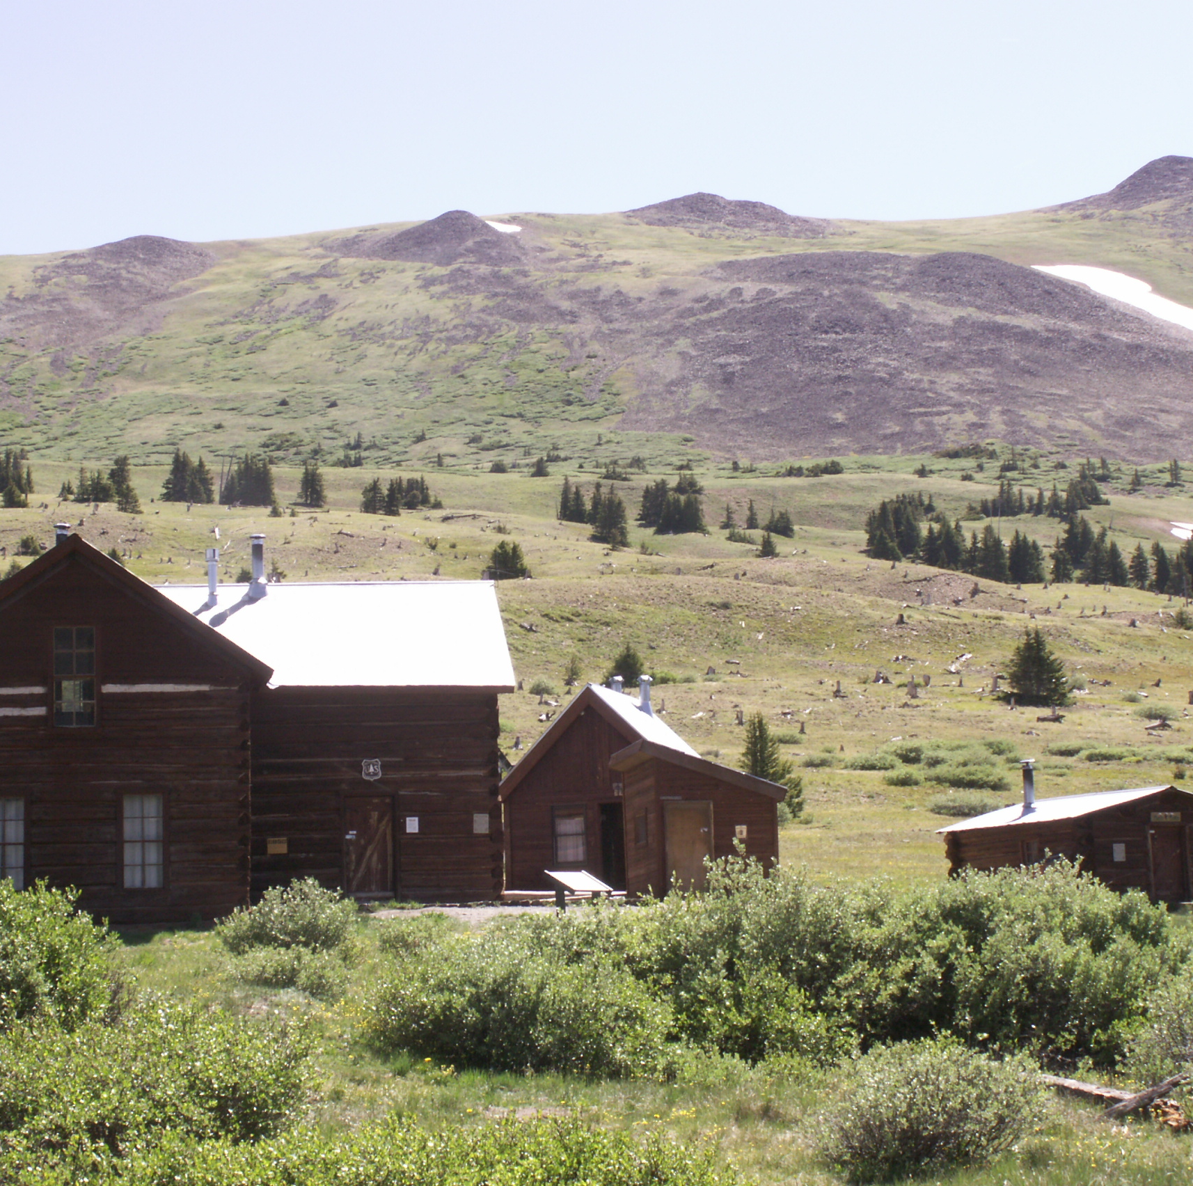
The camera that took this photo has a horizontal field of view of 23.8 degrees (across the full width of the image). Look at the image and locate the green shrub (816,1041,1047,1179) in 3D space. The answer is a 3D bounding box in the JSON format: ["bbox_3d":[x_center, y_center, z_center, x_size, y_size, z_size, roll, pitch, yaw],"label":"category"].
[{"bbox_3d":[2.065,3.202,17.500,1.348,0.859,1.145,-2,-8,0],"label":"green shrub"}]

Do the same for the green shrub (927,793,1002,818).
[{"bbox_3d":[10.434,5.984,80.000,2.130,0.660,1.700,-2,-6,7],"label":"green shrub"}]

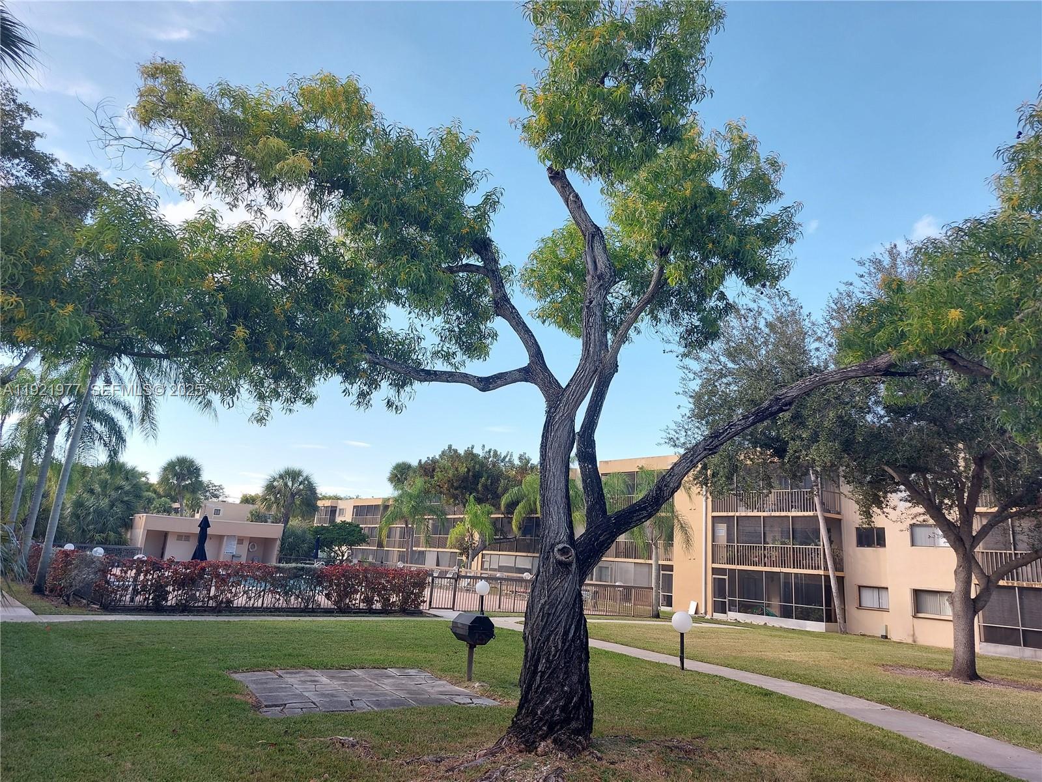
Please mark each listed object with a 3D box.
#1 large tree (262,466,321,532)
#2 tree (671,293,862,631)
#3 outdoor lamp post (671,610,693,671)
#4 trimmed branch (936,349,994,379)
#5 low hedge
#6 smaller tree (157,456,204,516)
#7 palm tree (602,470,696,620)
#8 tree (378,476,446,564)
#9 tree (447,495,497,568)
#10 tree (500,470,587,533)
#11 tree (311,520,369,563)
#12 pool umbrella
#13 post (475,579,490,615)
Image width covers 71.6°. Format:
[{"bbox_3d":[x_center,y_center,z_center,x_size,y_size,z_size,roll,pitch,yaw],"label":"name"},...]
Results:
[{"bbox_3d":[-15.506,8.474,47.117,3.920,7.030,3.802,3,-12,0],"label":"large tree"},{"bbox_3d":[10.008,2.687,29.257,7.300,13.155,6.800,3,-13,0],"label":"tree"},{"bbox_3d":[3.308,5.118,14.828,0.423,1.167,0.423,3,-12,0],"label":"outdoor lamp post"},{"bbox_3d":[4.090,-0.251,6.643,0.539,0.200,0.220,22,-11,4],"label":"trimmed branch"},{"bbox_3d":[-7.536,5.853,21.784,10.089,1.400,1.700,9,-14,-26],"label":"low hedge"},{"bbox_3d":[-27.213,9.390,57.437,3.800,8.455,3.800,3,-13,0],"label":"smaller tree"},{"bbox_3d":[5.172,5.982,28.955,3.700,5.916,3.600,3,-13,0],"label":"palm tree"},{"bbox_3d":[-6.899,8.532,44.125,4.216,6.664,4.087,3,-12,0],"label":"tree"},{"bbox_3d":[-2.828,8.335,39.095,2.818,5.313,2.621,3,-12,0],"label":"tree"},{"bbox_3d":[0.966,6.355,31.164,3.700,5.992,3.700,3,-13,0],"label":"tree"},{"bbox_3d":[-12.894,10.981,50.697,4.061,3.686,3.858,3,-12,0],"label":"tree"},{"bbox_3d":[-11.101,5.551,25.072,0.550,2.458,0.550,3,-13,0],"label":"pool umbrella"},{"bbox_3d":[-1.064,5.893,20.419,0.390,1.075,0.390,3,-13,0],"label":"post"}]

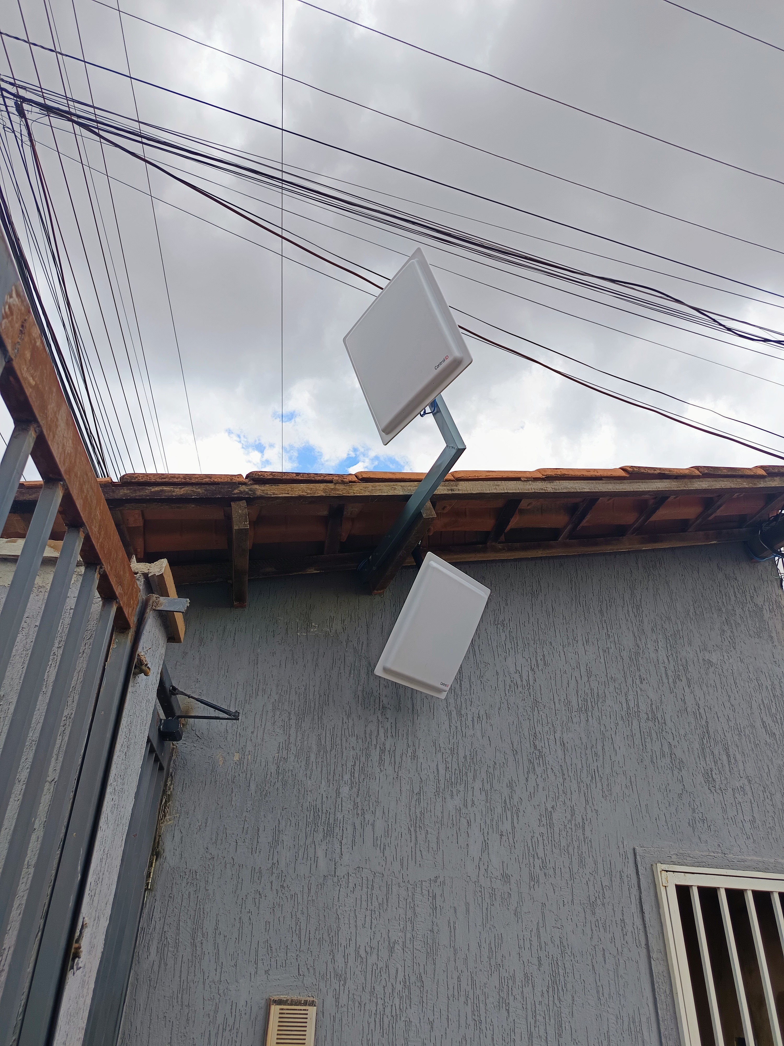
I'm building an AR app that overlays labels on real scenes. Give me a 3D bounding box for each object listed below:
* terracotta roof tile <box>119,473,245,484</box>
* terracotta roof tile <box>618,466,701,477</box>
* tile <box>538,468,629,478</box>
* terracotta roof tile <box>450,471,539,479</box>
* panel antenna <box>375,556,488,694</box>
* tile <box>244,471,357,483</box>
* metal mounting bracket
[{"bbox_3d":[-0.658,-0.095,2.327,0.405,0.070,0.210,0,-31,-20],"label":"terracotta roof tile"},{"bbox_3d":[1.078,-0.158,3.001,0.405,0.070,0.210,0,-31,-20],"label":"terracotta roof tile"},{"bbox_3d":[0.720,-0.145,2.862,0.405,0.070,0.210,0,-31,-20],"label":"tile"},{"bbox_3d":[0.374,-0.132,2.728,0.405,0.070,0.210,0,-31,-20],"label":"terracotta roof tile"},{"bbox_3d":[0.157,0.375,2.589,0.050,0.445,0.445,17,-11,43],"label":"panel antenna"},{"bbox_3d":[-0.308,-0.107,2.463,0.405,0.070,0.210,0,-31,-20],"label":"tile"},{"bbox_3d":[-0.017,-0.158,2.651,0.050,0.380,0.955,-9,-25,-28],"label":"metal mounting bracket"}]

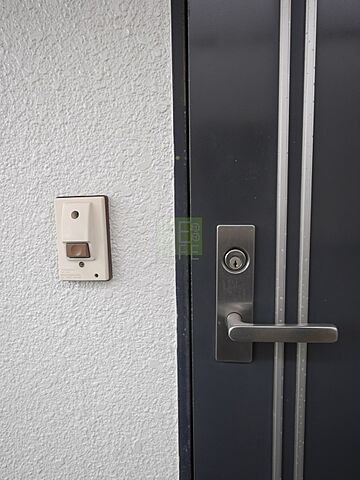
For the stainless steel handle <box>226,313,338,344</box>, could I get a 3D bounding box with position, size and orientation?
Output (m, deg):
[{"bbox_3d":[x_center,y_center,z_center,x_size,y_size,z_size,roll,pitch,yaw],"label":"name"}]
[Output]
[{"bbox_3d":[0.126,0.112,0.392,0.128,0.021,0.051,-1,5,7],"label":"stainless steel handle"}]

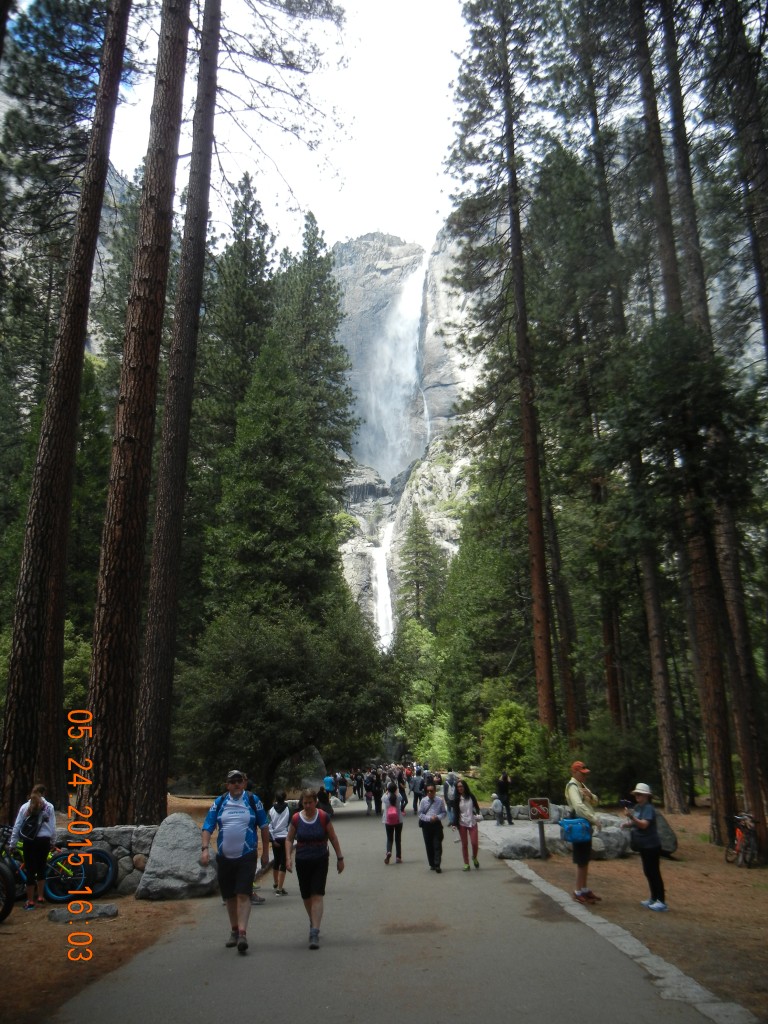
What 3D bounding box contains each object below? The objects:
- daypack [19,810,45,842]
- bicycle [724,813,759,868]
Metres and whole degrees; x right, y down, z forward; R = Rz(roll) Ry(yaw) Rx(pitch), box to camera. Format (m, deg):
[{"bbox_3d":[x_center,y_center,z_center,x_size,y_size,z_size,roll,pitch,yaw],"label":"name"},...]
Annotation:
[{"bbox_3d":[-4.945,4.390,12.467,0.240,0.380,0.140,29,-15,-2],"label":"daypack"},{"bbox_3d":[6.870,6.314,17.112,0.560,1.000,1.620,-3,-17,9],"label":"bicycle"}]

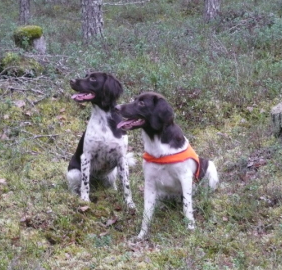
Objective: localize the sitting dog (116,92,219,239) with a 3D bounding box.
[{"bbox_3d":[0.130,0.080,4.627,0.400,0.680,0.630,6,14,26],"label":"sitting dog"}]

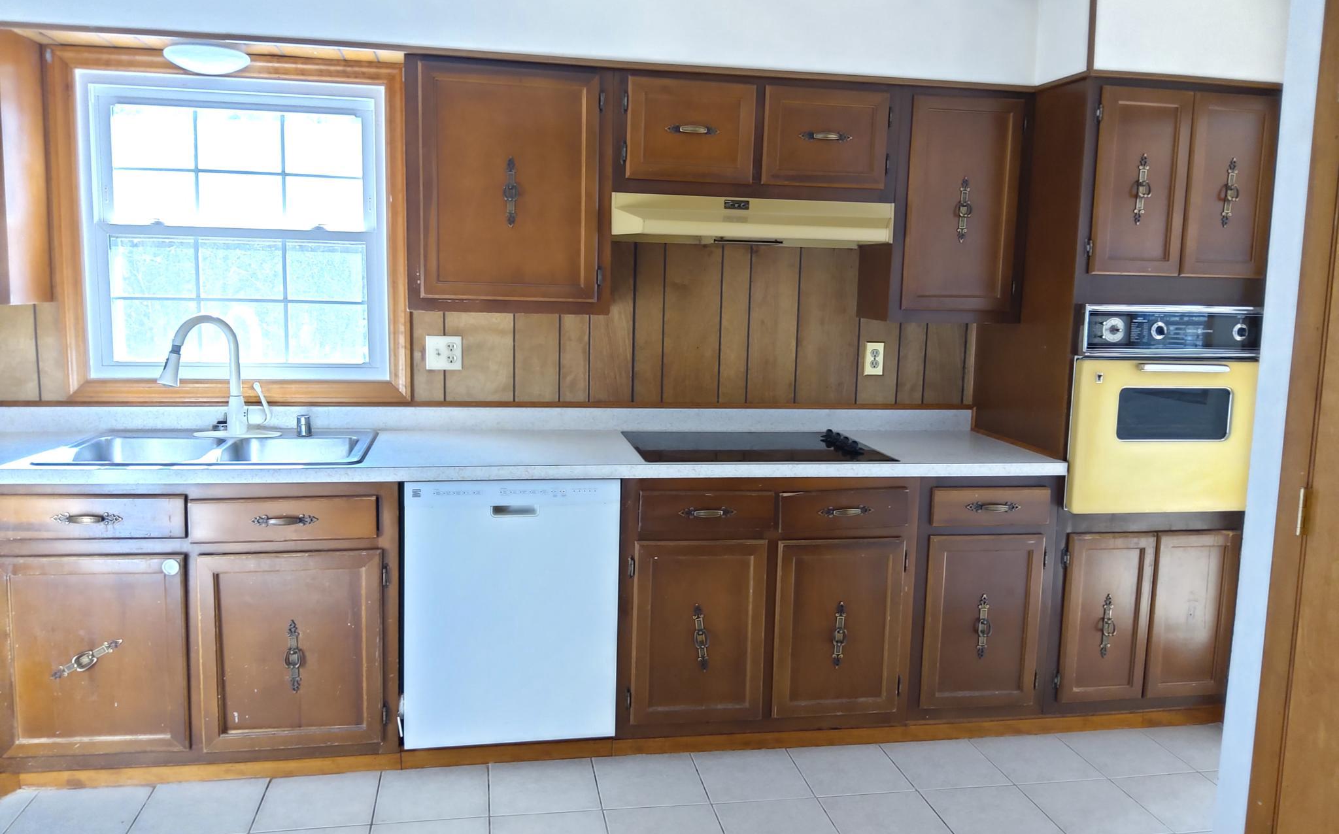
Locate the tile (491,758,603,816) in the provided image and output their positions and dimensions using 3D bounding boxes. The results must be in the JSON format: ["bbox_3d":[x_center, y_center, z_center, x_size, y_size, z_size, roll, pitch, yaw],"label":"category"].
[{"bbox_3d":[-0.356,1.060,2.864,0.303,0.010,0.293,0,8,-10],"label":"tile"}]

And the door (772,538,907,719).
[{"bbox_3d":[0.520,0.648,3.083,0.401,0.554,0.025,0,7,-10],"label":"door"}]

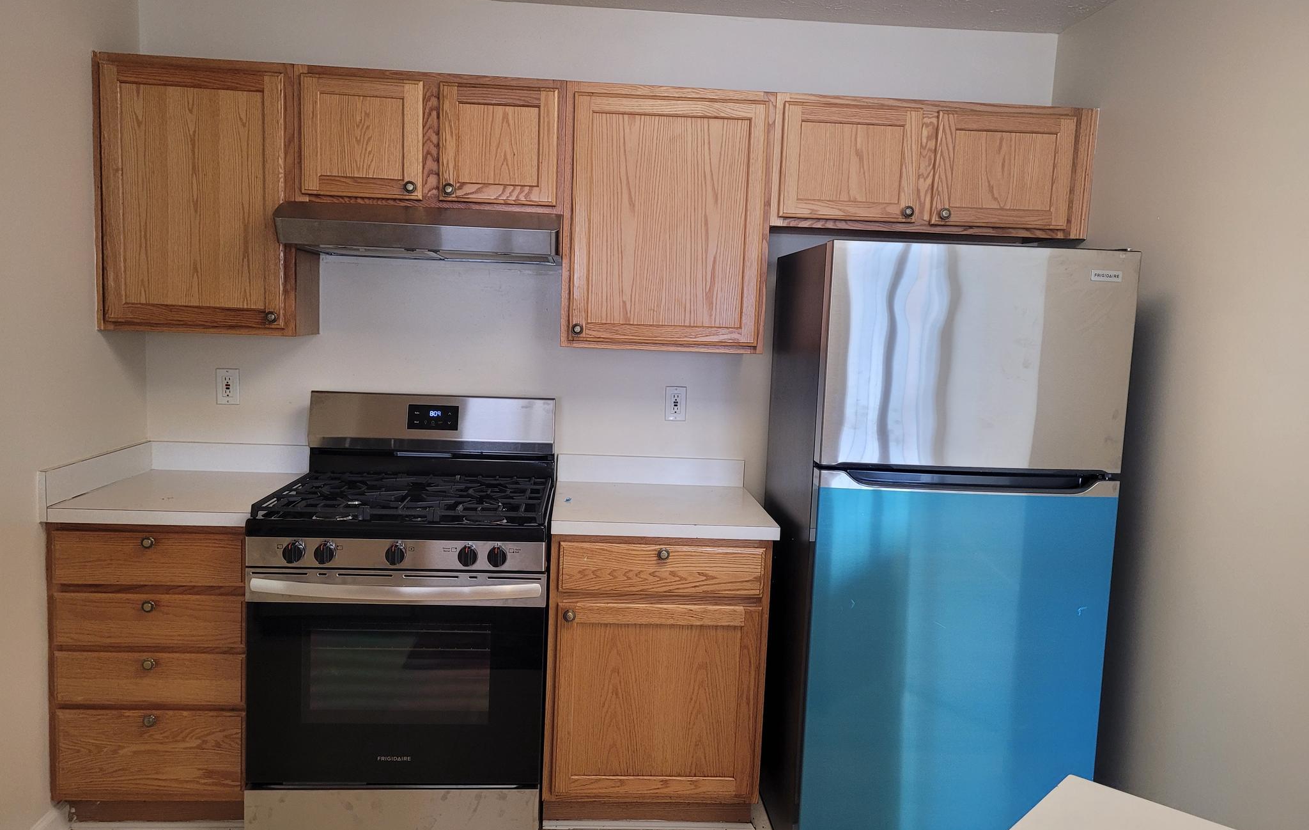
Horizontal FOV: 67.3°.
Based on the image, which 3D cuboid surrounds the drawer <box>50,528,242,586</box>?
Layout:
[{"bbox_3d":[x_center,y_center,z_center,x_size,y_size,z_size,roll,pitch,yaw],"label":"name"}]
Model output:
[{"bbox_3d":[-1.326,0.353,2.752,0.478,0.138,0.400,2,6,-4],"label":"drawer"}]

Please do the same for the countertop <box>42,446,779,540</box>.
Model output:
[{"bbox_3d":[-0.639,0.211,2.901,1.923,0.131,0.627,2,6,-4],"label":"countertop"}]

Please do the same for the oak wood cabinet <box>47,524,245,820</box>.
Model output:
[{"bbox_3d":[-1.350,0.682,2.899,0.535,0.861,0.630,2,6,-4],"label":"oak wood cabinet"}]

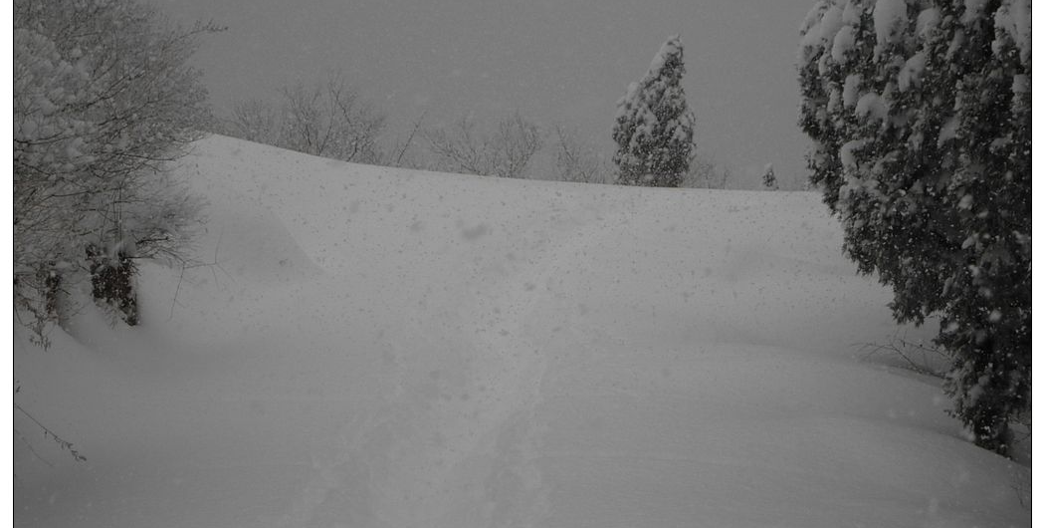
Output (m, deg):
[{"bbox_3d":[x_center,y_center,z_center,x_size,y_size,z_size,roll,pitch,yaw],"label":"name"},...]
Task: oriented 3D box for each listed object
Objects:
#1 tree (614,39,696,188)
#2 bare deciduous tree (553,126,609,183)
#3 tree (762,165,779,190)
[{"bbox_3d":[1.990,-2.207,58.000,1.300,2.500,1.300,0,-2,0],"label":"tree"},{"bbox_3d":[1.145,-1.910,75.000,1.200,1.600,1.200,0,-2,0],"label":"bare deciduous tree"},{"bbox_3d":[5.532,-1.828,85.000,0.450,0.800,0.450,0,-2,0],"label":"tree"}]

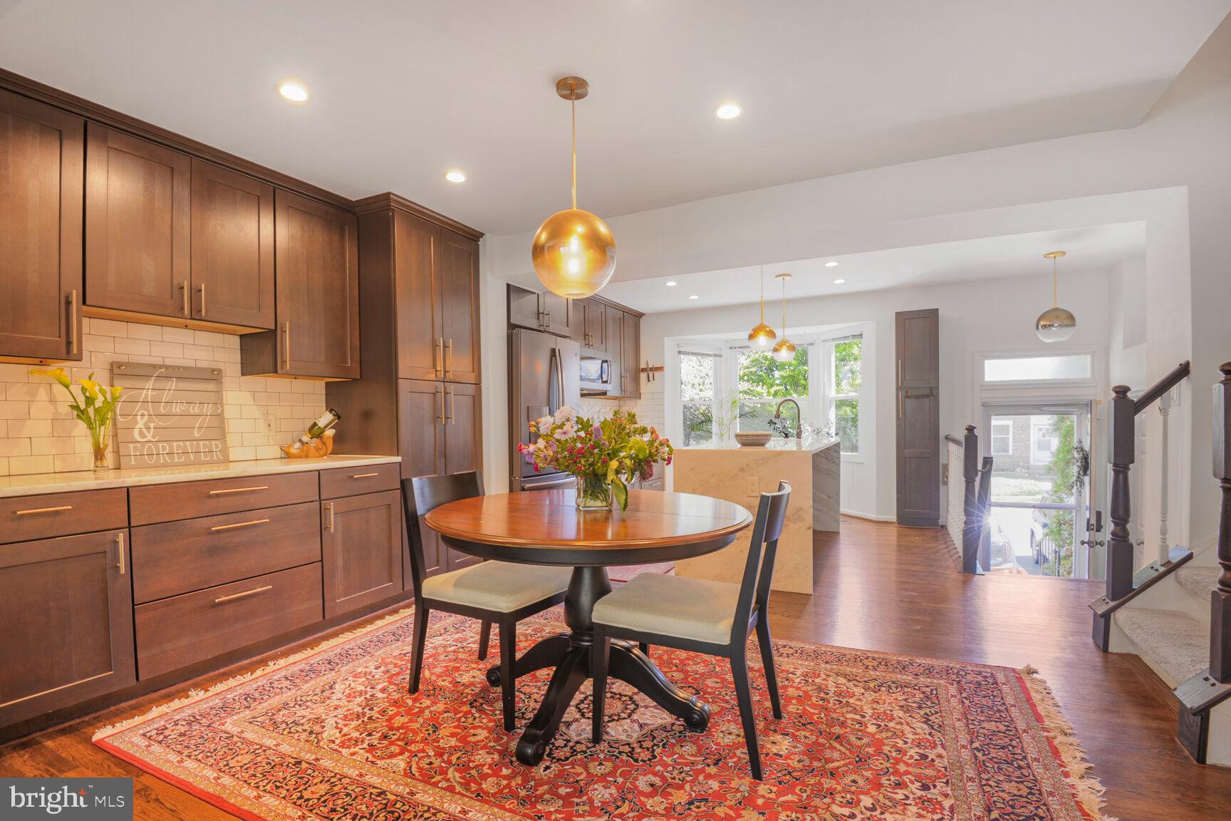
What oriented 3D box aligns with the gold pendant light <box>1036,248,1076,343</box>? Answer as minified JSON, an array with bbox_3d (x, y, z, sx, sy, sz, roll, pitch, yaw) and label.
[{"bbox_3d":[3.717,-0.936,4.607,0.280,0.770,0.280,-1,-1,27],"label":"gold pendant light"}]

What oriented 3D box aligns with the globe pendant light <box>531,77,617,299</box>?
[{"bbox_3d":[-0.167,-0.865,2.155,0.325,0.830,0.325,0,0,0],"label":"globe pendant light"}]

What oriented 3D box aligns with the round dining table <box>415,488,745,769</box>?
[{"bbox_3d":[-0.105,0.780,2.160,1.220,0.770,1.220,0,0,0],"label":"round dining table"}]

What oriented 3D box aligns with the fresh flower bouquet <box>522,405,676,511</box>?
[{"bbox_3d":[-0.080,0.193,2.230,0.600,0.420,0.500,0,0,0],"label":"fresh flower bouquet"}]

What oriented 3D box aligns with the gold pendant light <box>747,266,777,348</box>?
[{"bbox_3d":[1.155,-0.870,4.300,0.215,0.780,0.215,0,0,27],"label":"gold pendant light"}]

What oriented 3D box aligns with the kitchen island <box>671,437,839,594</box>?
[{"bbox_3d":[1.280,0.723,4.585,0.950,0.914,2.000,-1,-1,27],"label":"kitchen island"}]

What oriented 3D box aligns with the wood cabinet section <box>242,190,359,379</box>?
[{"bbox_3d":[-1.835,-0.690,3.213,0.328,1.000,0.505,-1,-1,28],"label":"wood cabinet section"}]

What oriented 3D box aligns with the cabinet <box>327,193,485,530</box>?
[{"bbox_3d":[-1.400,-0.039,3.722,0.640,2.470,0.770,-1,-1,27],"label":"cabinet"}]

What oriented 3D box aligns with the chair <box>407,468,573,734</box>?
[{"bbox_3d":[-0.505,0.725,2.280,0.580,0.880,0.460,0,0,32],"label":"chair"}]

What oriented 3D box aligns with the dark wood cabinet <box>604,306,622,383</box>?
[{"bbox_3d":[-0.138,-0.702,6.585,0.330,1.060,0.470,-1,-1,27],"label":"dark wood cabinet"}]

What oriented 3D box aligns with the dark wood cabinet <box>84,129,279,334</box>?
[{"bbox_3d":[-2.125,-0.800,2.635,0.330,0.770,0.765,0,0,27],"label":"dark wood cabinet"}]

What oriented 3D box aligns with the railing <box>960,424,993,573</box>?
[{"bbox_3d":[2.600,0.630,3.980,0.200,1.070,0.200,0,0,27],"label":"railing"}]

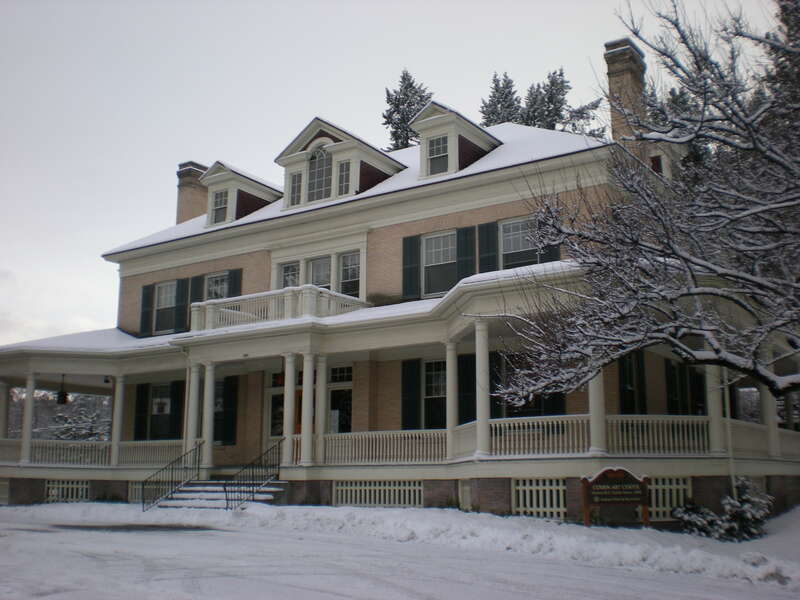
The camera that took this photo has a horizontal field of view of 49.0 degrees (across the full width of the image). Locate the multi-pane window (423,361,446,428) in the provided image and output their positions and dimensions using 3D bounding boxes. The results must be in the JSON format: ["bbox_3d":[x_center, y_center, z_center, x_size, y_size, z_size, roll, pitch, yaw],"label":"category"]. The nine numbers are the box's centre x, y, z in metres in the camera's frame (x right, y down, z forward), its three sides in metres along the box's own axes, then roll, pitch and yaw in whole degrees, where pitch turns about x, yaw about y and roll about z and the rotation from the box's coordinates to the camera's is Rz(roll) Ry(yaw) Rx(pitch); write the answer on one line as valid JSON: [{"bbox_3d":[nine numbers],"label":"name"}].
[{"bbox_3d":[1.077,2.620,23.584,1.117,2.117,0.147,-8,-14,33],"label":"multi-pane window"}]

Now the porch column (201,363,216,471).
[{"bbox_3d":[-5.102,3.025,23.337,0.310,2.763,0.310,-8,-15,33],"label":"porch column"}]

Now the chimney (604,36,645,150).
[{"bbox_3d":[6.263,-5.513,24.331,0.718,3.116,1.042,-8,-15,33],"label":"chimney"}]

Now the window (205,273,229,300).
[{"bbox_3d":[-5.788,0.018,27.700,1.069,1.772,0.150,-8,-15,33],"label":"window"}]

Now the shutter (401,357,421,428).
[{"bbox_3d":[0.316,2.707,24.014,0.617,2.127,0.059,-8,-14,33],"label":"shutter"}]

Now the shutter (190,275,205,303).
[{"bbox_3d":[-6.537,0.112,28.089,0.598,1.785,0.050,-8,-15,33],"label":"shutter"}]

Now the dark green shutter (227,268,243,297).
[{"bbox_3d":[-5.470,-0.154,28.850,0.600,1.780,0.050,-8,-15,33],"label":"dark green shutter"}]

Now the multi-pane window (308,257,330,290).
[{"bbox_3d":[-2.492,-0.402,27.028,0.950,1.820,0.120,-8,-15,33],"label":"multi-pane window"}]

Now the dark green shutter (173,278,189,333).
[{"bbox_3d":[-7.098,0.190,28.454,0.594,1.785,0.050,-8,-15,33],"label":"dark green shutter"}]

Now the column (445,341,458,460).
[{"bbox_3d":[1.203,2.363,20.524,0.343,2.842,0.343,0,-12,0],"label":"column"}]

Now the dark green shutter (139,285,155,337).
[{"bbox_3d":[-8.848,0.365,30.673,0.637,1.784,0.059,-8,-14,33],"label":"dark green shutter"}]

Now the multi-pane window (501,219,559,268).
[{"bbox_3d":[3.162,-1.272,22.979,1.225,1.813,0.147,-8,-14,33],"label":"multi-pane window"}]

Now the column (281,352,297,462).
[{"bbox_3d":[-2.762,2.704,21.818,0.310,2.763,0.310,0,-12,0],"label":"column"}]

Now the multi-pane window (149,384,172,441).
[{"bbox_3d":[-7.708,3.696,28.193,1.071,2.094,0.150,-8,-15,33],"label":"multi-pane window"}]

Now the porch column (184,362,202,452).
[{"bbox_3d":[-5.916,3.270,24.966,0.360,2.800,0.360,-8,-15,33],"label":"porch column"}]

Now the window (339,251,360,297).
[{"bbox_3d":[-1.425,-0.574,24.842,0.743,1.650,0.150,-8,-15,33],"label":"window"}]

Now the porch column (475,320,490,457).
[{"bbox_3d":[1.699,1.826,17.951,0.343,2.842,0.343,0,-12,0],"label":"porch column"}]

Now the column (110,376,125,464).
[{"bbox_3d":[-8.865,3.788,27.577,0.360,2.800,0.360,-8,-15,33],"label":"column"}]

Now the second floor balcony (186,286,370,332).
[{"bbox_3d":[-3.370,0.550,25.060,4.341,0.921,2.940,-8,-14,33],"label":"second floor balcony"}]

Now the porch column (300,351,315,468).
[{"bbox_3d":[-2.368,2.755,22.348,0.343,2.842,0.343,0,-12,0],"label":"porch column"}]

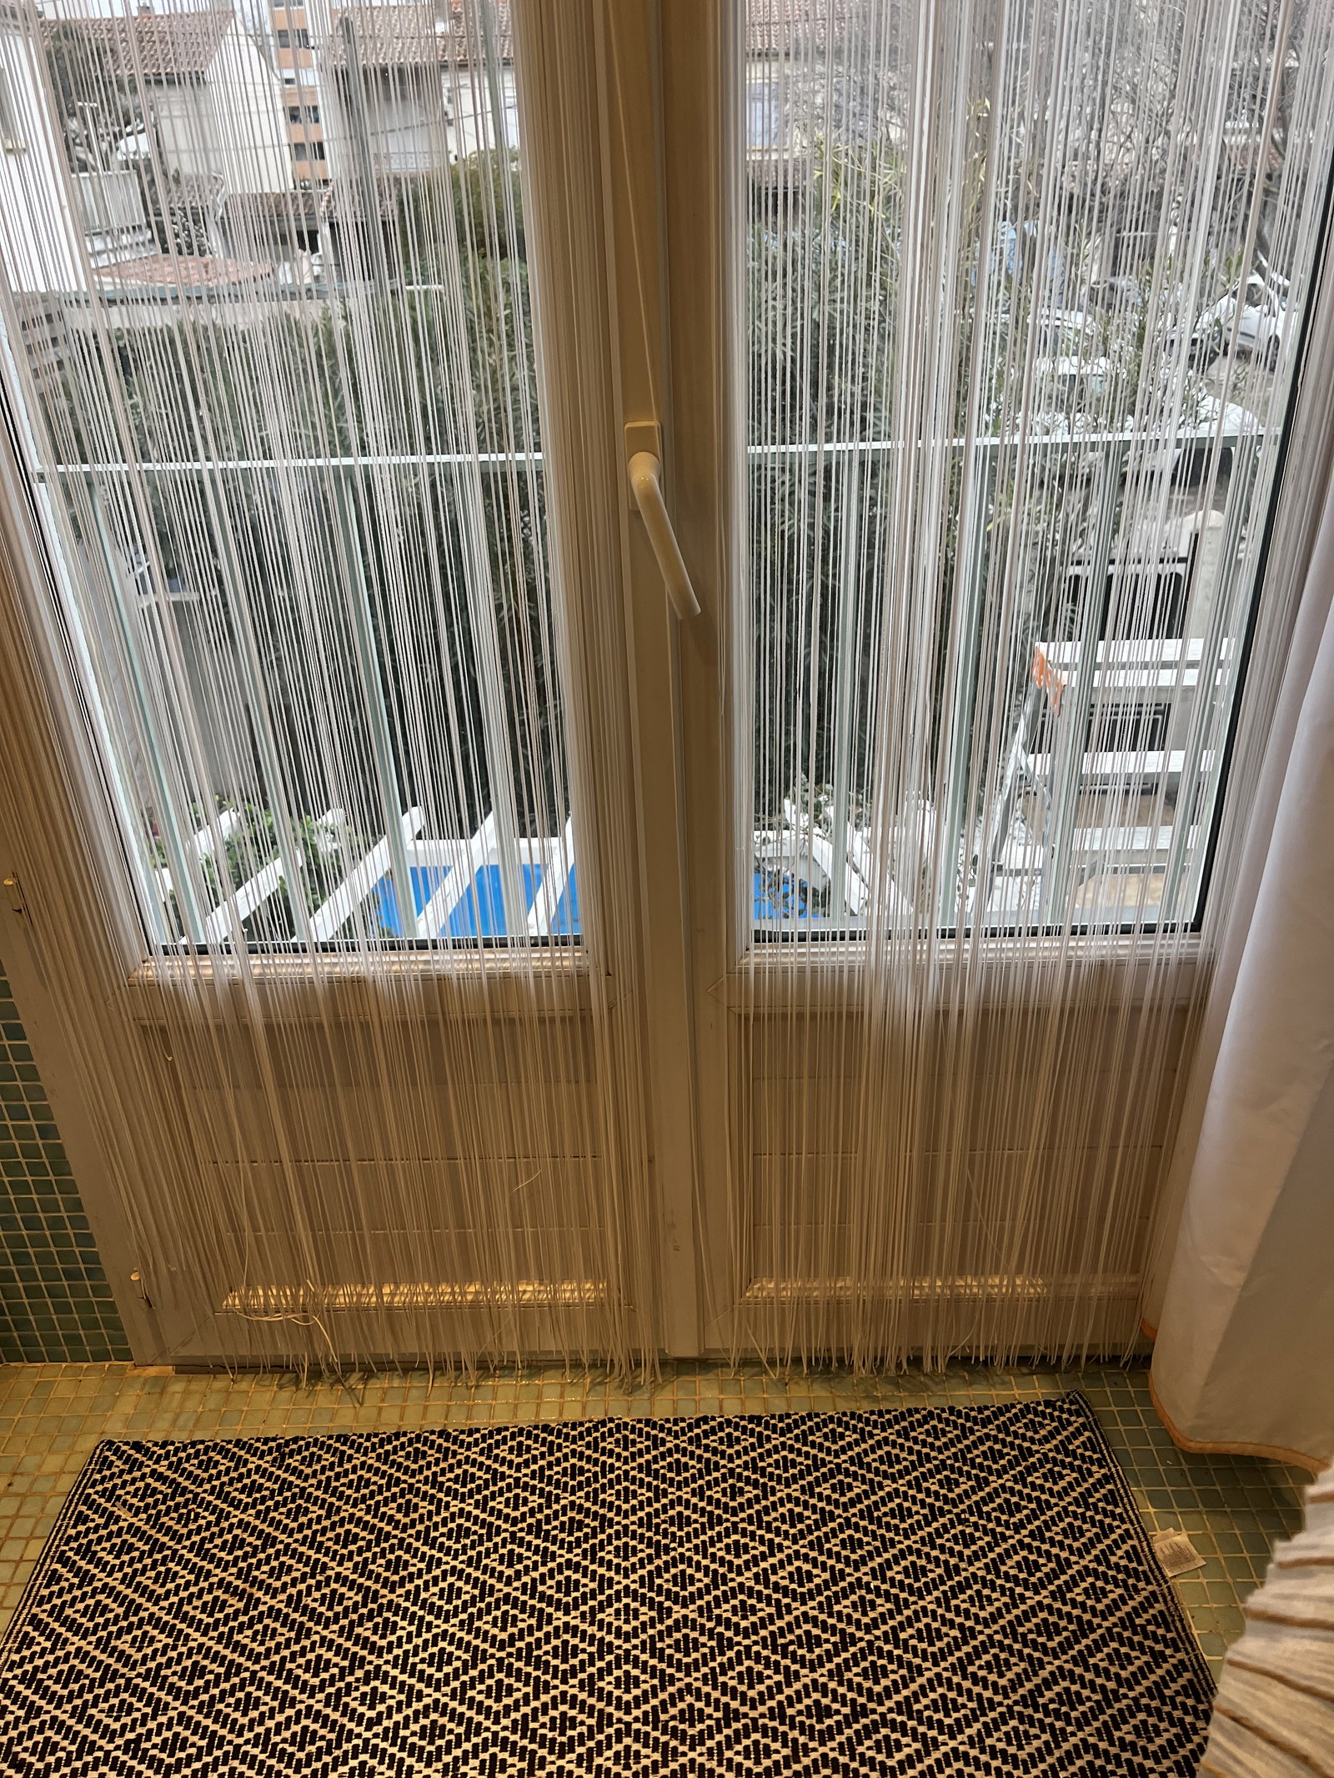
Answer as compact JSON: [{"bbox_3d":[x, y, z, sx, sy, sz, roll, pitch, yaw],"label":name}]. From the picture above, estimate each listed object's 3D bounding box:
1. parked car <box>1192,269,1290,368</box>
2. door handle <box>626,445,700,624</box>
[{"bbox_3d":[11.514,-10.524,24.648,1.700,1.450,4.100,-3,29,-1],"label":"parked car"},{"bbox_3d":[-0.001,-0.288,1.094,0.052,0.135,0.058,-2,29,1],"label":"door handle"}]

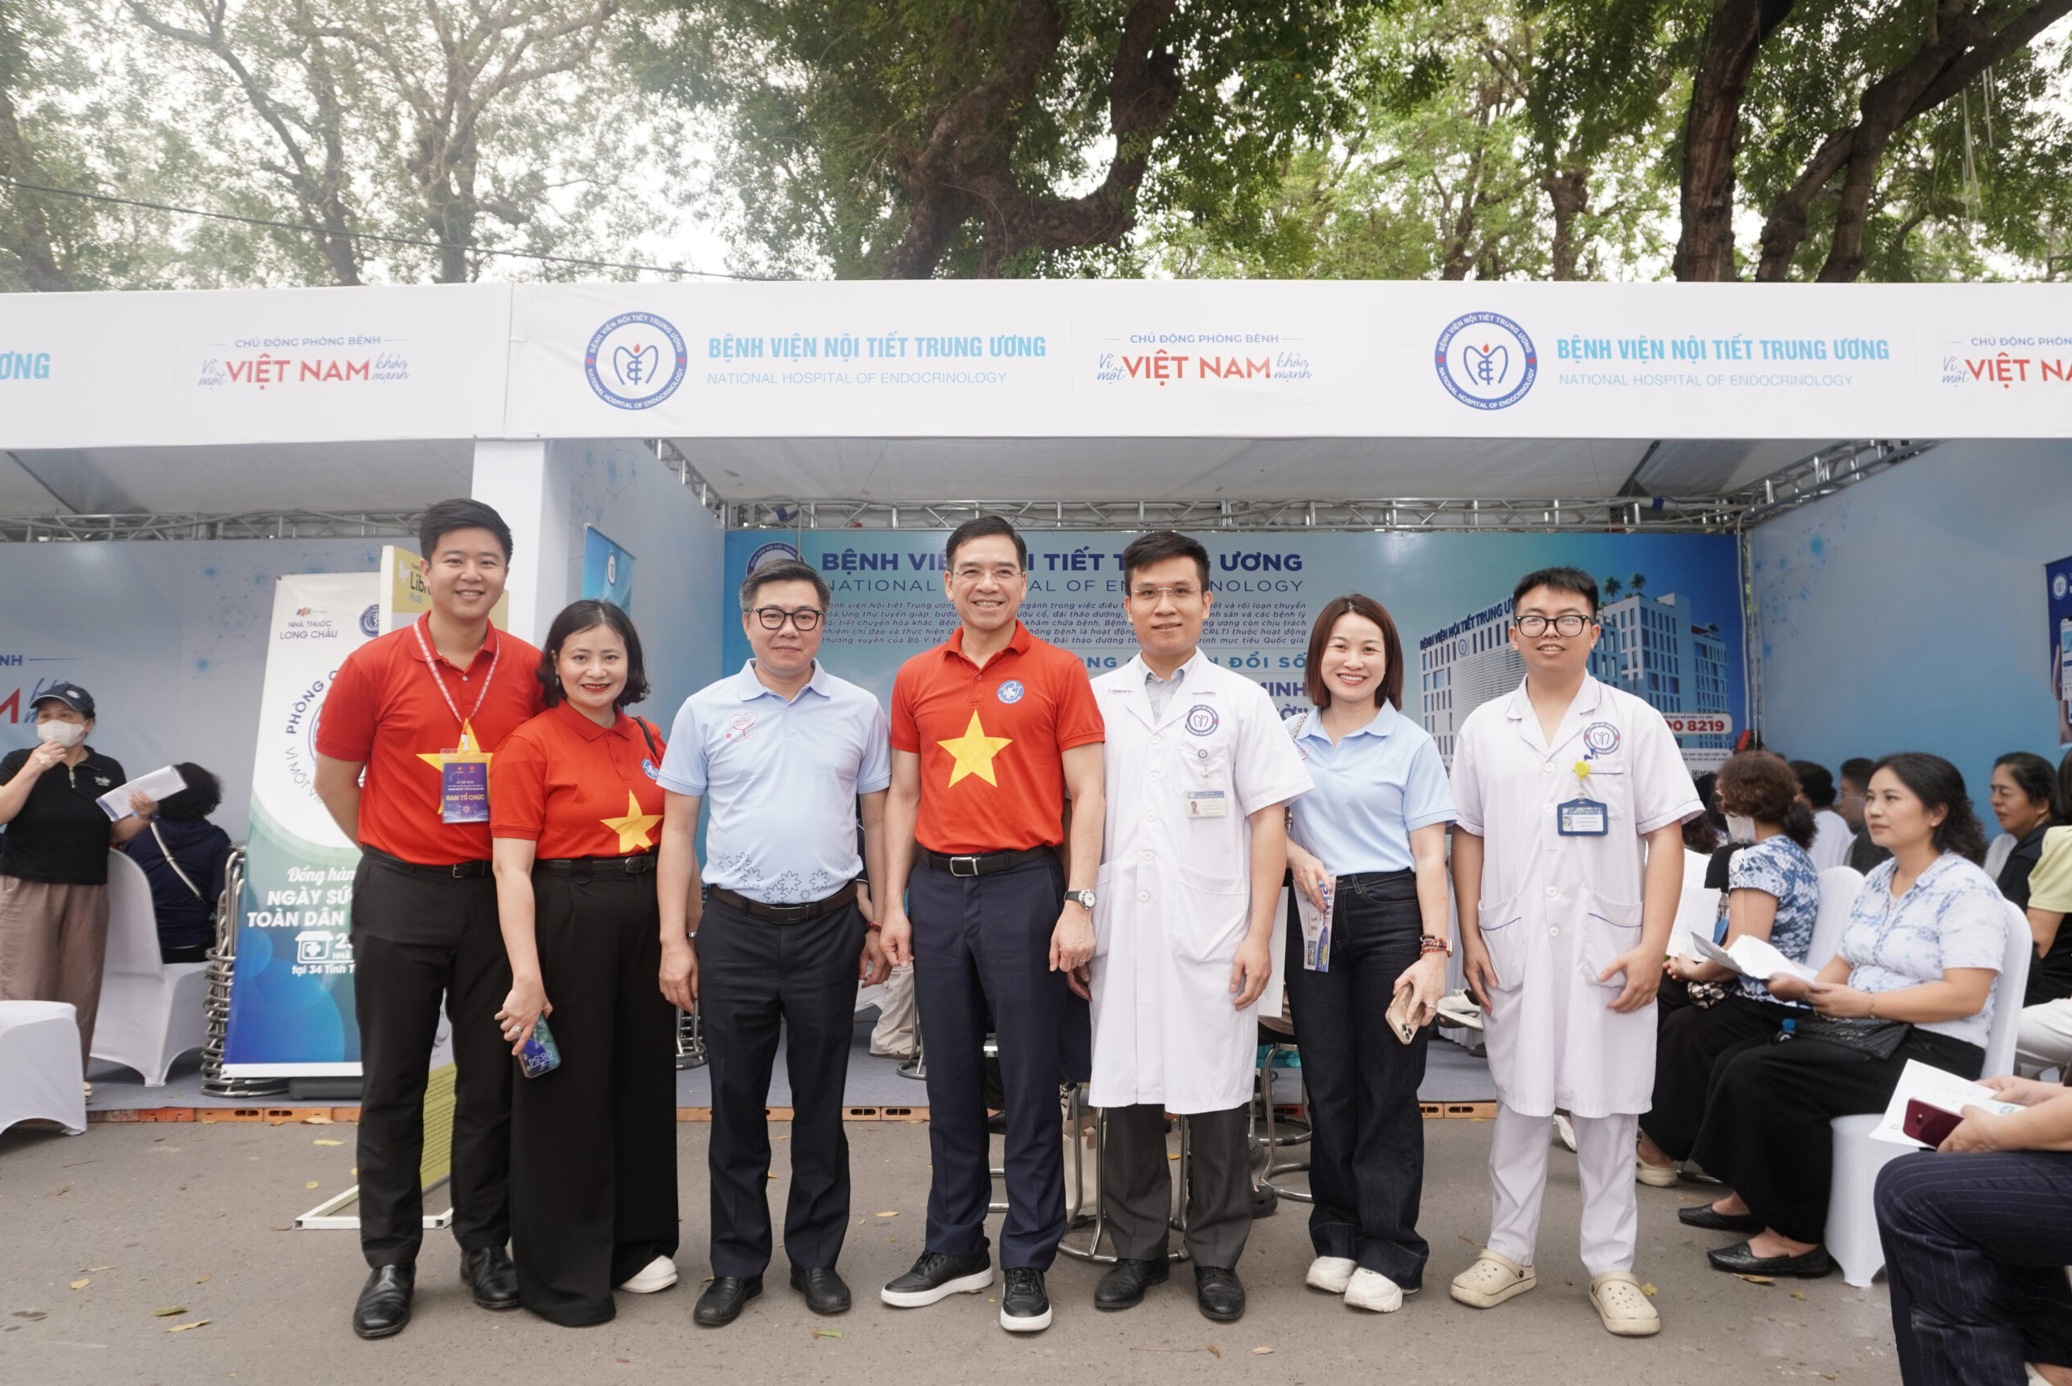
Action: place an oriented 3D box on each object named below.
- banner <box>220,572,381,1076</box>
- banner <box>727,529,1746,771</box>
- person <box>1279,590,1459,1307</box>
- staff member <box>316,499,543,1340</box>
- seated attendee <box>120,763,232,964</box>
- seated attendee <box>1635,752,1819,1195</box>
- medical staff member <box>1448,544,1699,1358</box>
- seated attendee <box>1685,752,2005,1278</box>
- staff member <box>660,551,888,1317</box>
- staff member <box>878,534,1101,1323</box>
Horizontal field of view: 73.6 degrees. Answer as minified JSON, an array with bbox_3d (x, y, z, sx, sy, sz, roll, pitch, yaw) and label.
[{"bbox_3d":[-2.560,0.515,5.124,0.800,1.900,0.200,1,-9,8],"label":"banner"},{"bbox_3d":[1.030,0.386,7.198,5.350,2.500,0.060,0,-6,-1],"label":"banner"},{"bbox_3d":[0.777,0.559,3.277,0.470,1.595,0.340,-2,-6,21],"label":"person"},{"bbox_3d":[-1.333,0.444,3.153,0.540,1.799,0.350,1,-6,-11],"label":"staff member"},{"bbox_3d":[-3.360,0.901,5.658,0.500,1.240,0.720,-3,-6,23],"label":"seated attendee"},{"bbox_3d":[2.040,0.826,4.238,0.820,1.260,0.520,-2,-6,21],"label":"seated attendee"},{"bbox_3d":[1.183,0.525,3.166,0.560,1.641,0.360,-2,-6,17],"label":"medical staff member"},{"bbox_3d":[2.030,0.768,3.520,0.830,1.240,0.560,0,-6,3],"label":"seated attendee"},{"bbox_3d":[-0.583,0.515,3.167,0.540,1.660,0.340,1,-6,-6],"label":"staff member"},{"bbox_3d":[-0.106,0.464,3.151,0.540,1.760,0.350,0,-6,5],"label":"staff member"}]

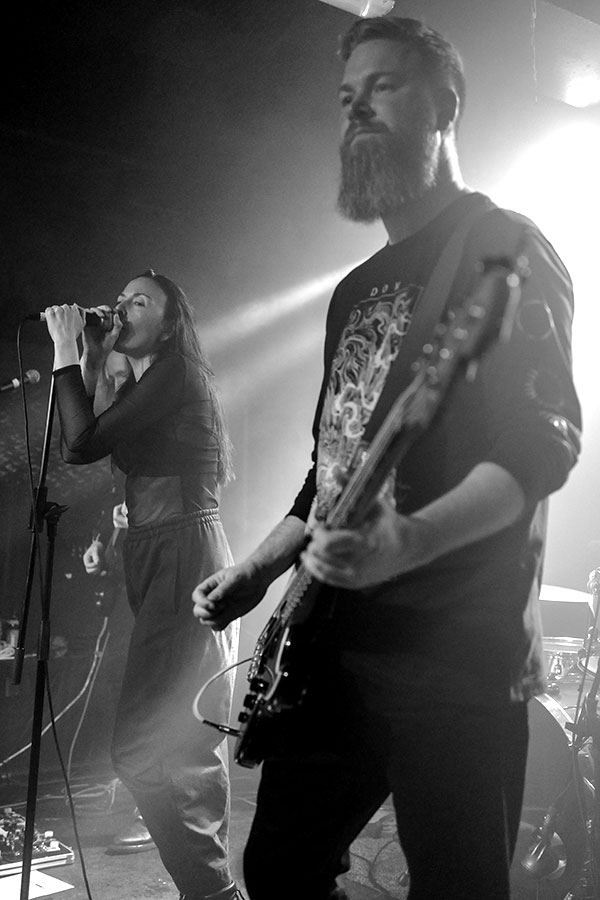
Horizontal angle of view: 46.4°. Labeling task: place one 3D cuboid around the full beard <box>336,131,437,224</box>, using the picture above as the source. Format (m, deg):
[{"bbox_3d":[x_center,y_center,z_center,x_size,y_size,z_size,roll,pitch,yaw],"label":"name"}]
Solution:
[{"bbox_3d":[0.137,-0.432,1.105,0.125,0.150,0.145,8,-11,-44],"label":"full beard"}]

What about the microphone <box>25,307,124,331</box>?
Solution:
[{"bbox_3d":[-0.520,-0.304,1.620,0.225,0.053,0.053,1,-8,-18],"label":"microphone"}]

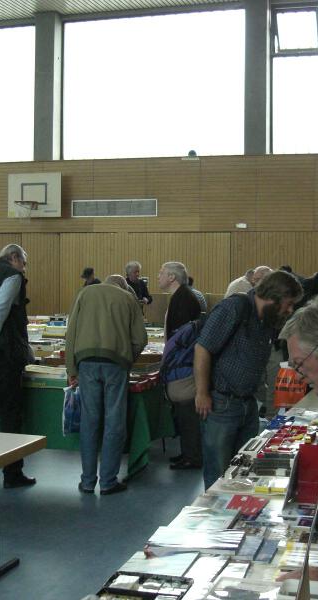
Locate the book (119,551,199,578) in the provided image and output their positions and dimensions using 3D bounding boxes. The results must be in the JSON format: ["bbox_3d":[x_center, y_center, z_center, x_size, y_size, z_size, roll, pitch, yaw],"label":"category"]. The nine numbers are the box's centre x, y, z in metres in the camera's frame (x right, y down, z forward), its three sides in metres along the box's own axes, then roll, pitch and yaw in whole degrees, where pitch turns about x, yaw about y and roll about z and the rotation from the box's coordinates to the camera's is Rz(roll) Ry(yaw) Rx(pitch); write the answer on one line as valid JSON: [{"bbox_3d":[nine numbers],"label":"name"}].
[{"bbox_3d":[-0.001,0.807,2.670,0.205,0.028,0.235,1,2,17],"label":"book"}]

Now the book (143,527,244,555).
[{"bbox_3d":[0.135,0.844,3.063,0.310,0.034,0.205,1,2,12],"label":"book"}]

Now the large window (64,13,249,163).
[{"bbox_3d":[-0.144,-4.298,17.730,3.880,2.920,0.150,1,2,17],"label":"large window"}]

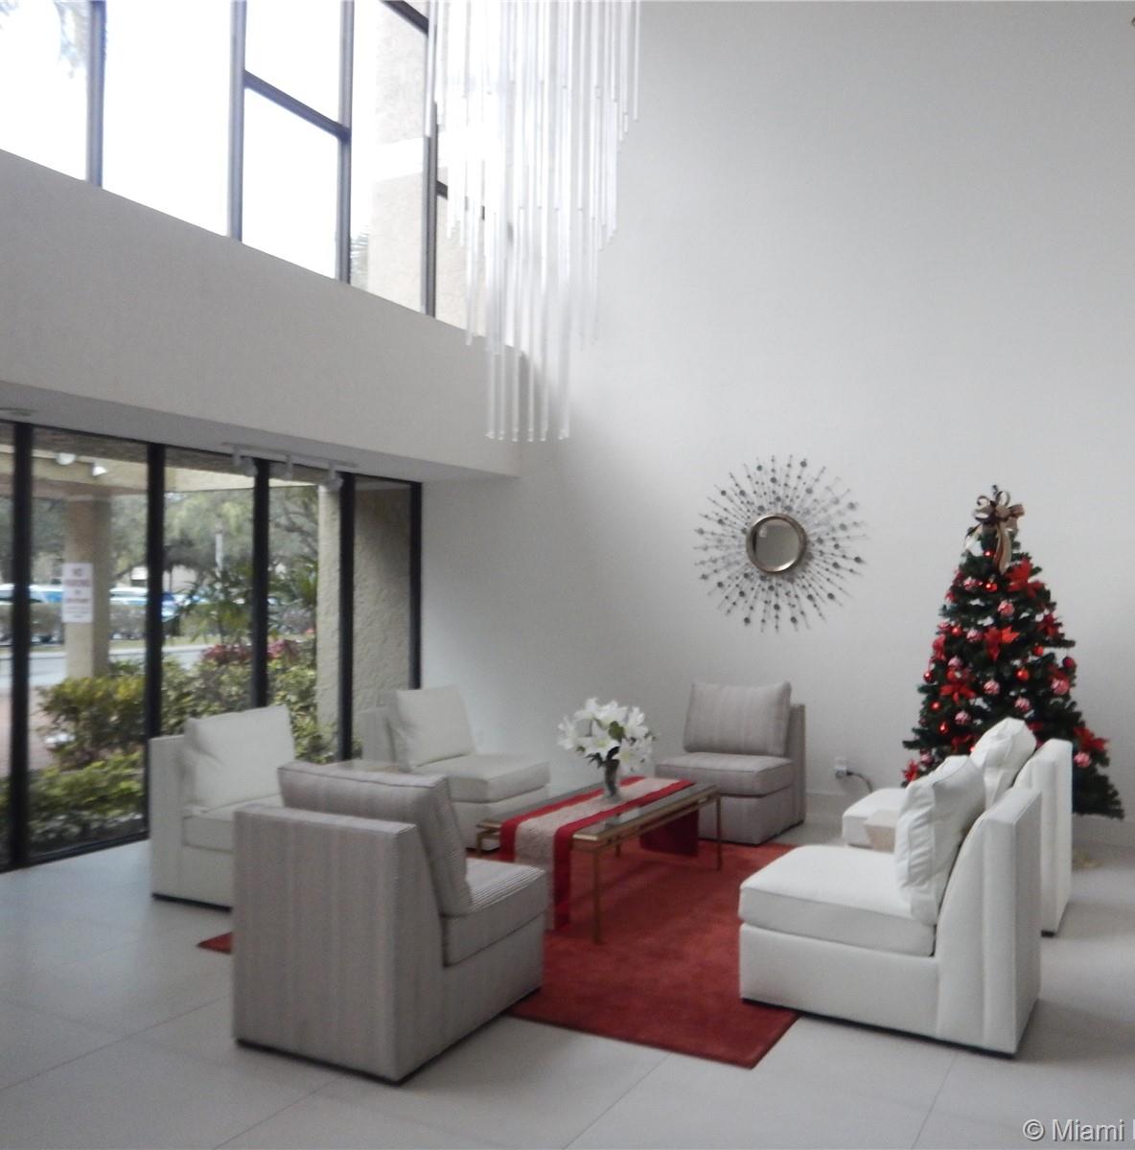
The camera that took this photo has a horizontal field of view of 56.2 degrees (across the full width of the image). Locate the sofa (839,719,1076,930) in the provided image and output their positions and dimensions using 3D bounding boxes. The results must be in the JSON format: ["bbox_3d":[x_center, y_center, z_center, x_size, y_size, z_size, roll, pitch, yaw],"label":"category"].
[{"bbox_3d":[1.866,1.127,5.080,0.921,0.886,0.610,-1,-1,31],"label":"sofa"}]

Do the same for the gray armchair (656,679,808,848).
[{"bbox_3d":[1.053,1.162,6.764,0.666,0.886,0.867,-1,-1,30],"label":"gray armchair"}]

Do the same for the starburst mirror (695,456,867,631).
[{"bbox_3d":[1.452,-0.220,7.285,1.214,1.204,0.055,-1,-1,29],"label":"starburst mirror"}]

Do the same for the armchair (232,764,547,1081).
[{"bbox_3d":[-0.598,1.104,3.760,0.666,0.886,0.886,-1,-1,28],"label":"armchair"}]

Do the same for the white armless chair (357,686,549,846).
[{"bbox_3d":[-0.705,1.162,6.631,0.921,0.886,0.661,-1,-1,29],"label":"white armless chair"}]

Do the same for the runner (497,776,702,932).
[{"bbox_3d":[0.221,1.312,5.257,0.367,0.409,1.514,-1,-1,29],"label":"runner"}]

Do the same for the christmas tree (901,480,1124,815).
[{"bbox_3d":[2.491,0.540,6.005,1.218,2.096,1.218,-1,-1,29],"label":"christmas tree"}]

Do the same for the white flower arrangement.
[{"bbox_3d":[0.188,0.799,5.292,0.453,0.382,0.453,0,-1,0],"label":"white flower arrangement"}]

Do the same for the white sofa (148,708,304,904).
[{"bbox_3d":[-1.494,1.136,5.299,0.921,0.886,0.639,-1,-1,29],"label":"white sofa"}]

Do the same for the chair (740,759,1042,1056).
[{"bbox_3d":[1.176,1.103,3.858,0.921,0.886,0.610,-1,-1,31],"label":"chair"}]

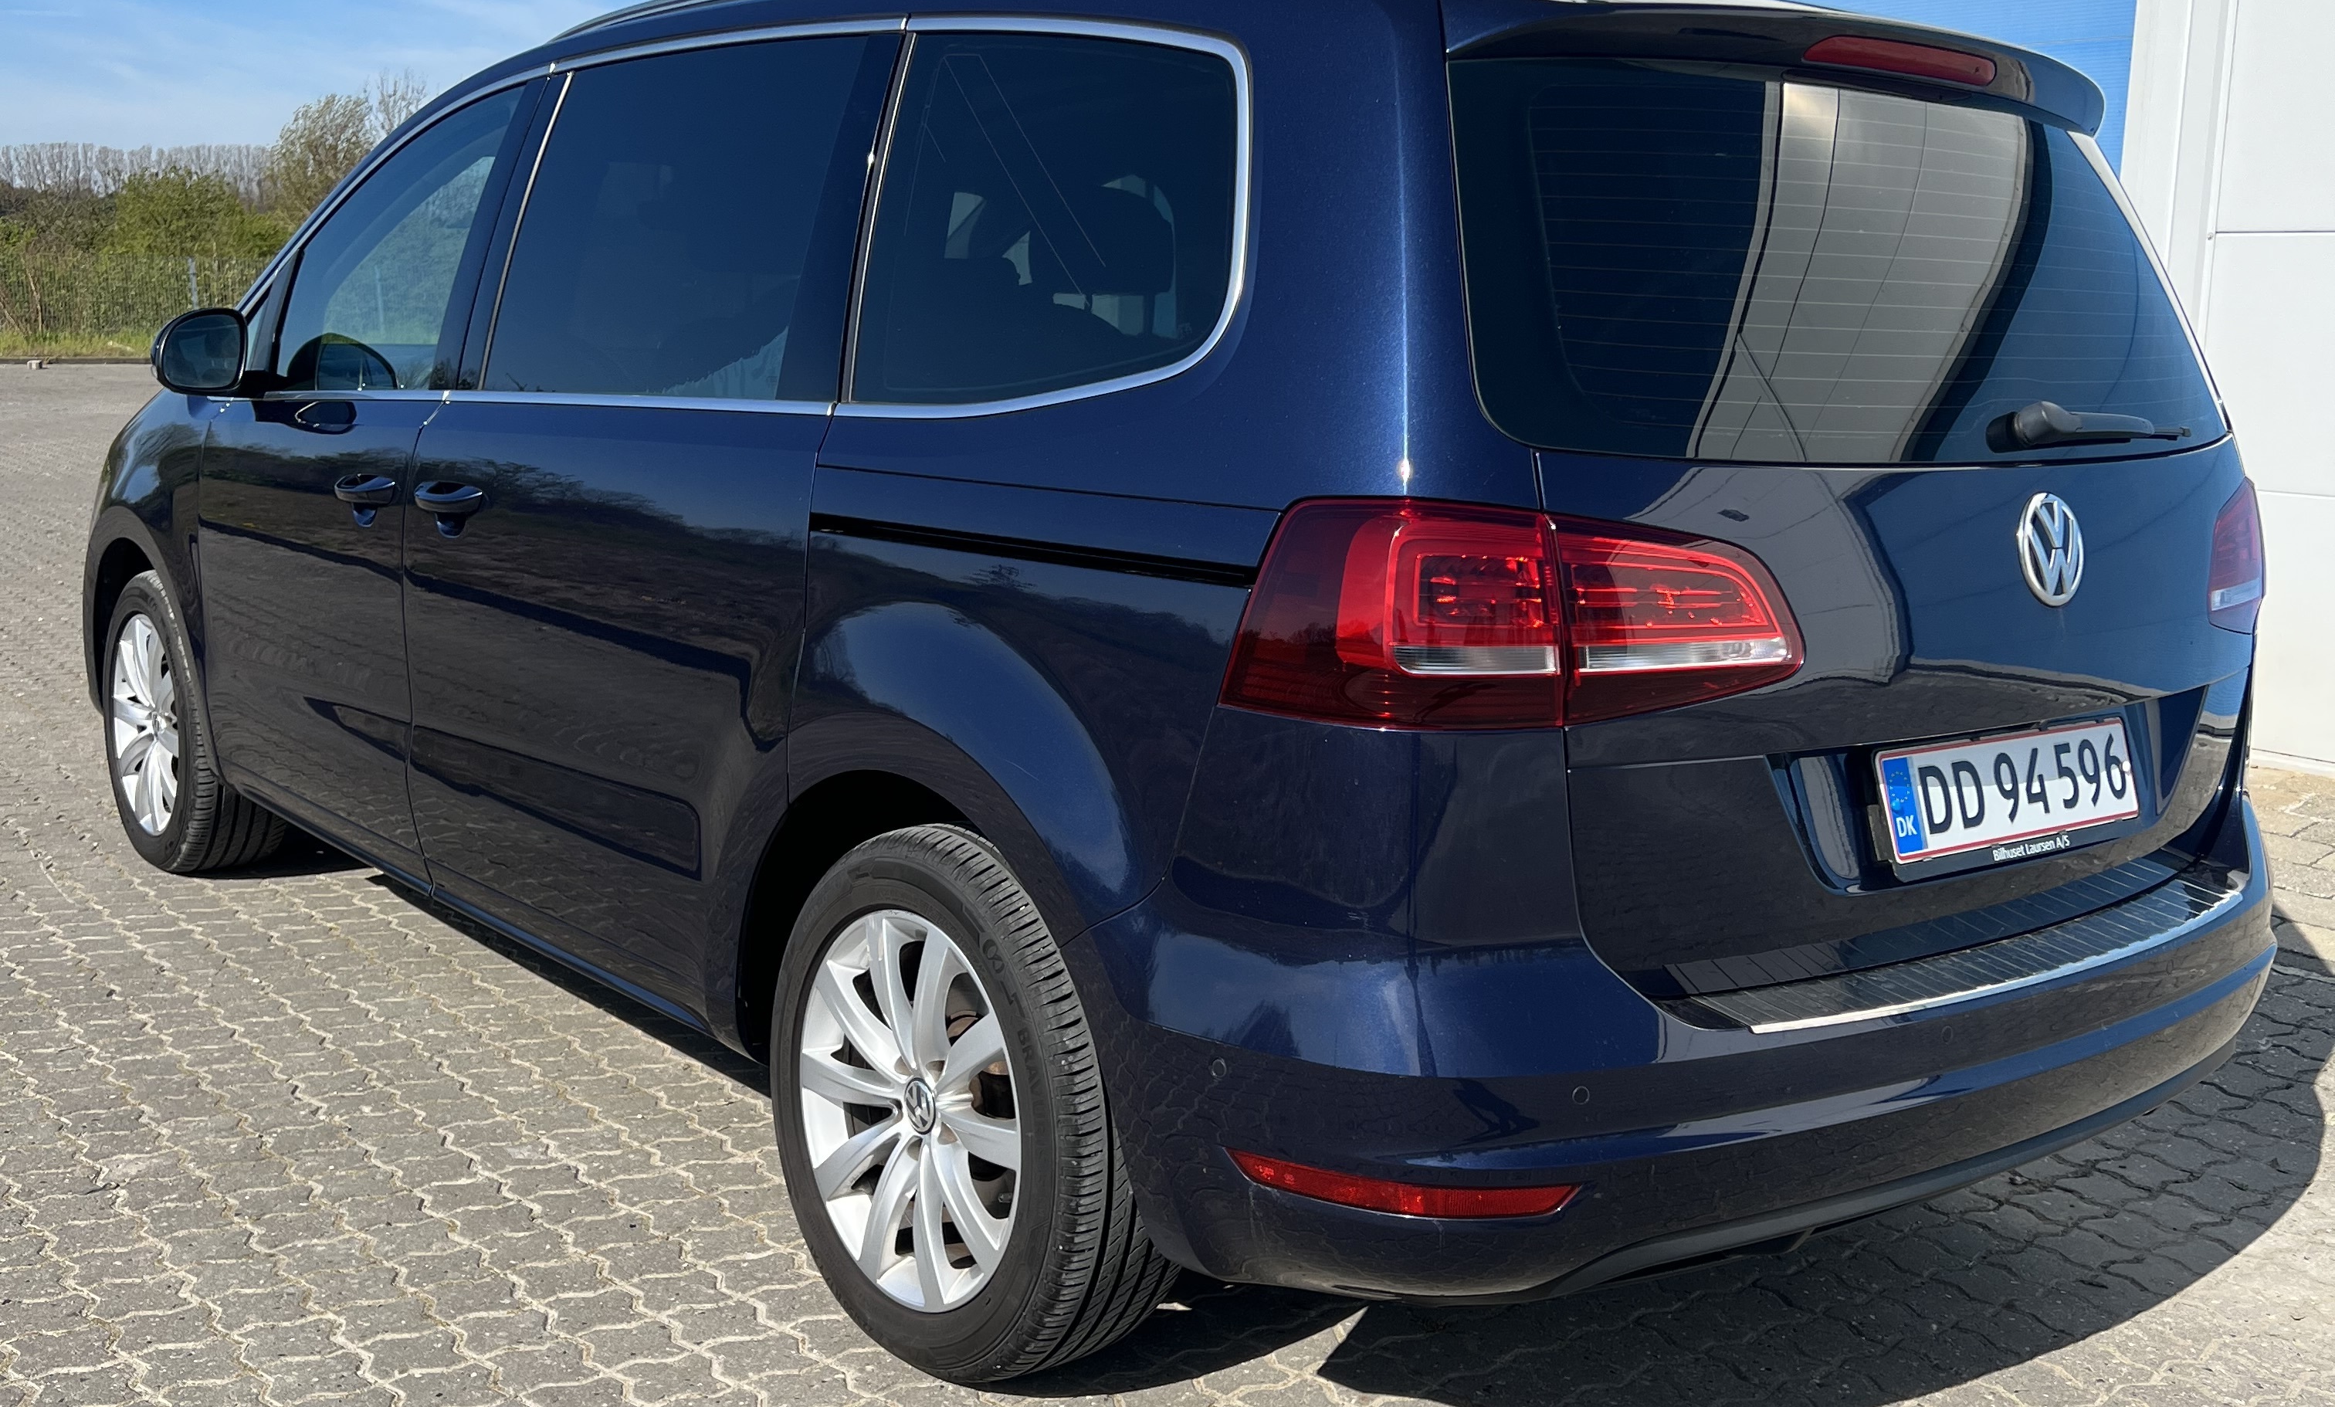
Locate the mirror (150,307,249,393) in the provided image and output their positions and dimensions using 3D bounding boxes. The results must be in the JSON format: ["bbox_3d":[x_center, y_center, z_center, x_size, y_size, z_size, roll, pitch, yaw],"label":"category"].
[{"bbox_3d":[-1.702,-0.619,4.110,0.120,0.150,0.170,10,12,39],"label":"mirror"}]

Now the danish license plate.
[{"bbox_3d":[0.947,0.094,2.607,0.504,0.120,0.015,-6,-4,-40],"label":"danish license plate"}]

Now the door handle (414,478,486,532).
[{"bbox_3d":[-1.082,-0.305,3.524,0.060,0.055,0.195,-6,12,-40],"label":"door handle"}]

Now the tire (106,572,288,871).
[{"bbox_3d":[-2.103,0.042,5.026,0.225,0.650,0.650,-6,12,-40],"label":"tire"}]

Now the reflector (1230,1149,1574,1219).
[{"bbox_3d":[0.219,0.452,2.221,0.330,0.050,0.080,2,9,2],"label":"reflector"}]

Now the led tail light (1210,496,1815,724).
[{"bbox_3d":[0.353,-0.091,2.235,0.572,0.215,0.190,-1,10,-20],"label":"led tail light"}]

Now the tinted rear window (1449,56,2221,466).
[{"bbox_3d":[0.816,-0.478,2.695,1.420,0.450,0.080,-6,-12,-40],"label":"tinted rear window"}]

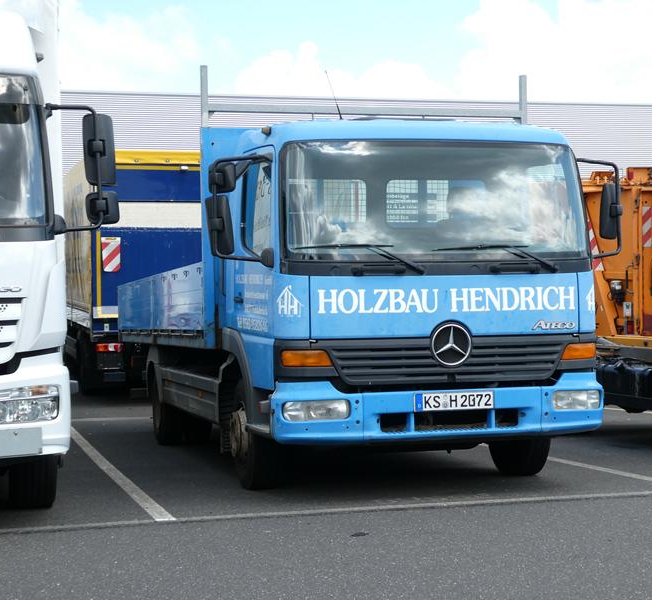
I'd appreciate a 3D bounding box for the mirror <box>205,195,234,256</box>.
[{"bbox_3d":[-0.674,-0.471,8.335,0.170,0.380,0.110,-8,1,0],"label":"mirror"}]

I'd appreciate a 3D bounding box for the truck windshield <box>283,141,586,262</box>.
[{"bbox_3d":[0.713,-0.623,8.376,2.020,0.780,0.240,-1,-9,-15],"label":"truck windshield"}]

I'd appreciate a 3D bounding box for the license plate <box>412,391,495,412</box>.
[{"bbox_3d":[0.795,0.628,8.146,0.520,0.110,0.020,-1,-1,-15],"label":"license plate"}]

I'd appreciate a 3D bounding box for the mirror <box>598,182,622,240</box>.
[{"bbox_3d":[1.933,-0.603,8.980,0.180,0.380,0.110,-1,-1,-25],"label":"mirror"}]

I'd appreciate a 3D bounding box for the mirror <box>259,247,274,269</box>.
[{"bbox_3d":[-0.369,-0.263,8.164,0.100,0.140,0.110,-1,-1,-15],"label":"mirror"}]

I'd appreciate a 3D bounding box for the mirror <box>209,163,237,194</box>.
[{"bbox_3d":[-0.659,-0.773,8.345,0.180,0.200,0.110,-1,-1,0],"label":"mirror"}]

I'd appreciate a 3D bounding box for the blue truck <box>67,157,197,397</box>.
[{"bbox_3d":[-3.526,-0.432,25.132,2.550,3.890,8.500,-1,0,-15],"label":"blue truck"}]

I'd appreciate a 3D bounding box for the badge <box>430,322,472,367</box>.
[{"bbox_3d":[0.791,0.276,8.183,0.265,0.265,0.040,-1,-1,-15],"label":"badge"}]

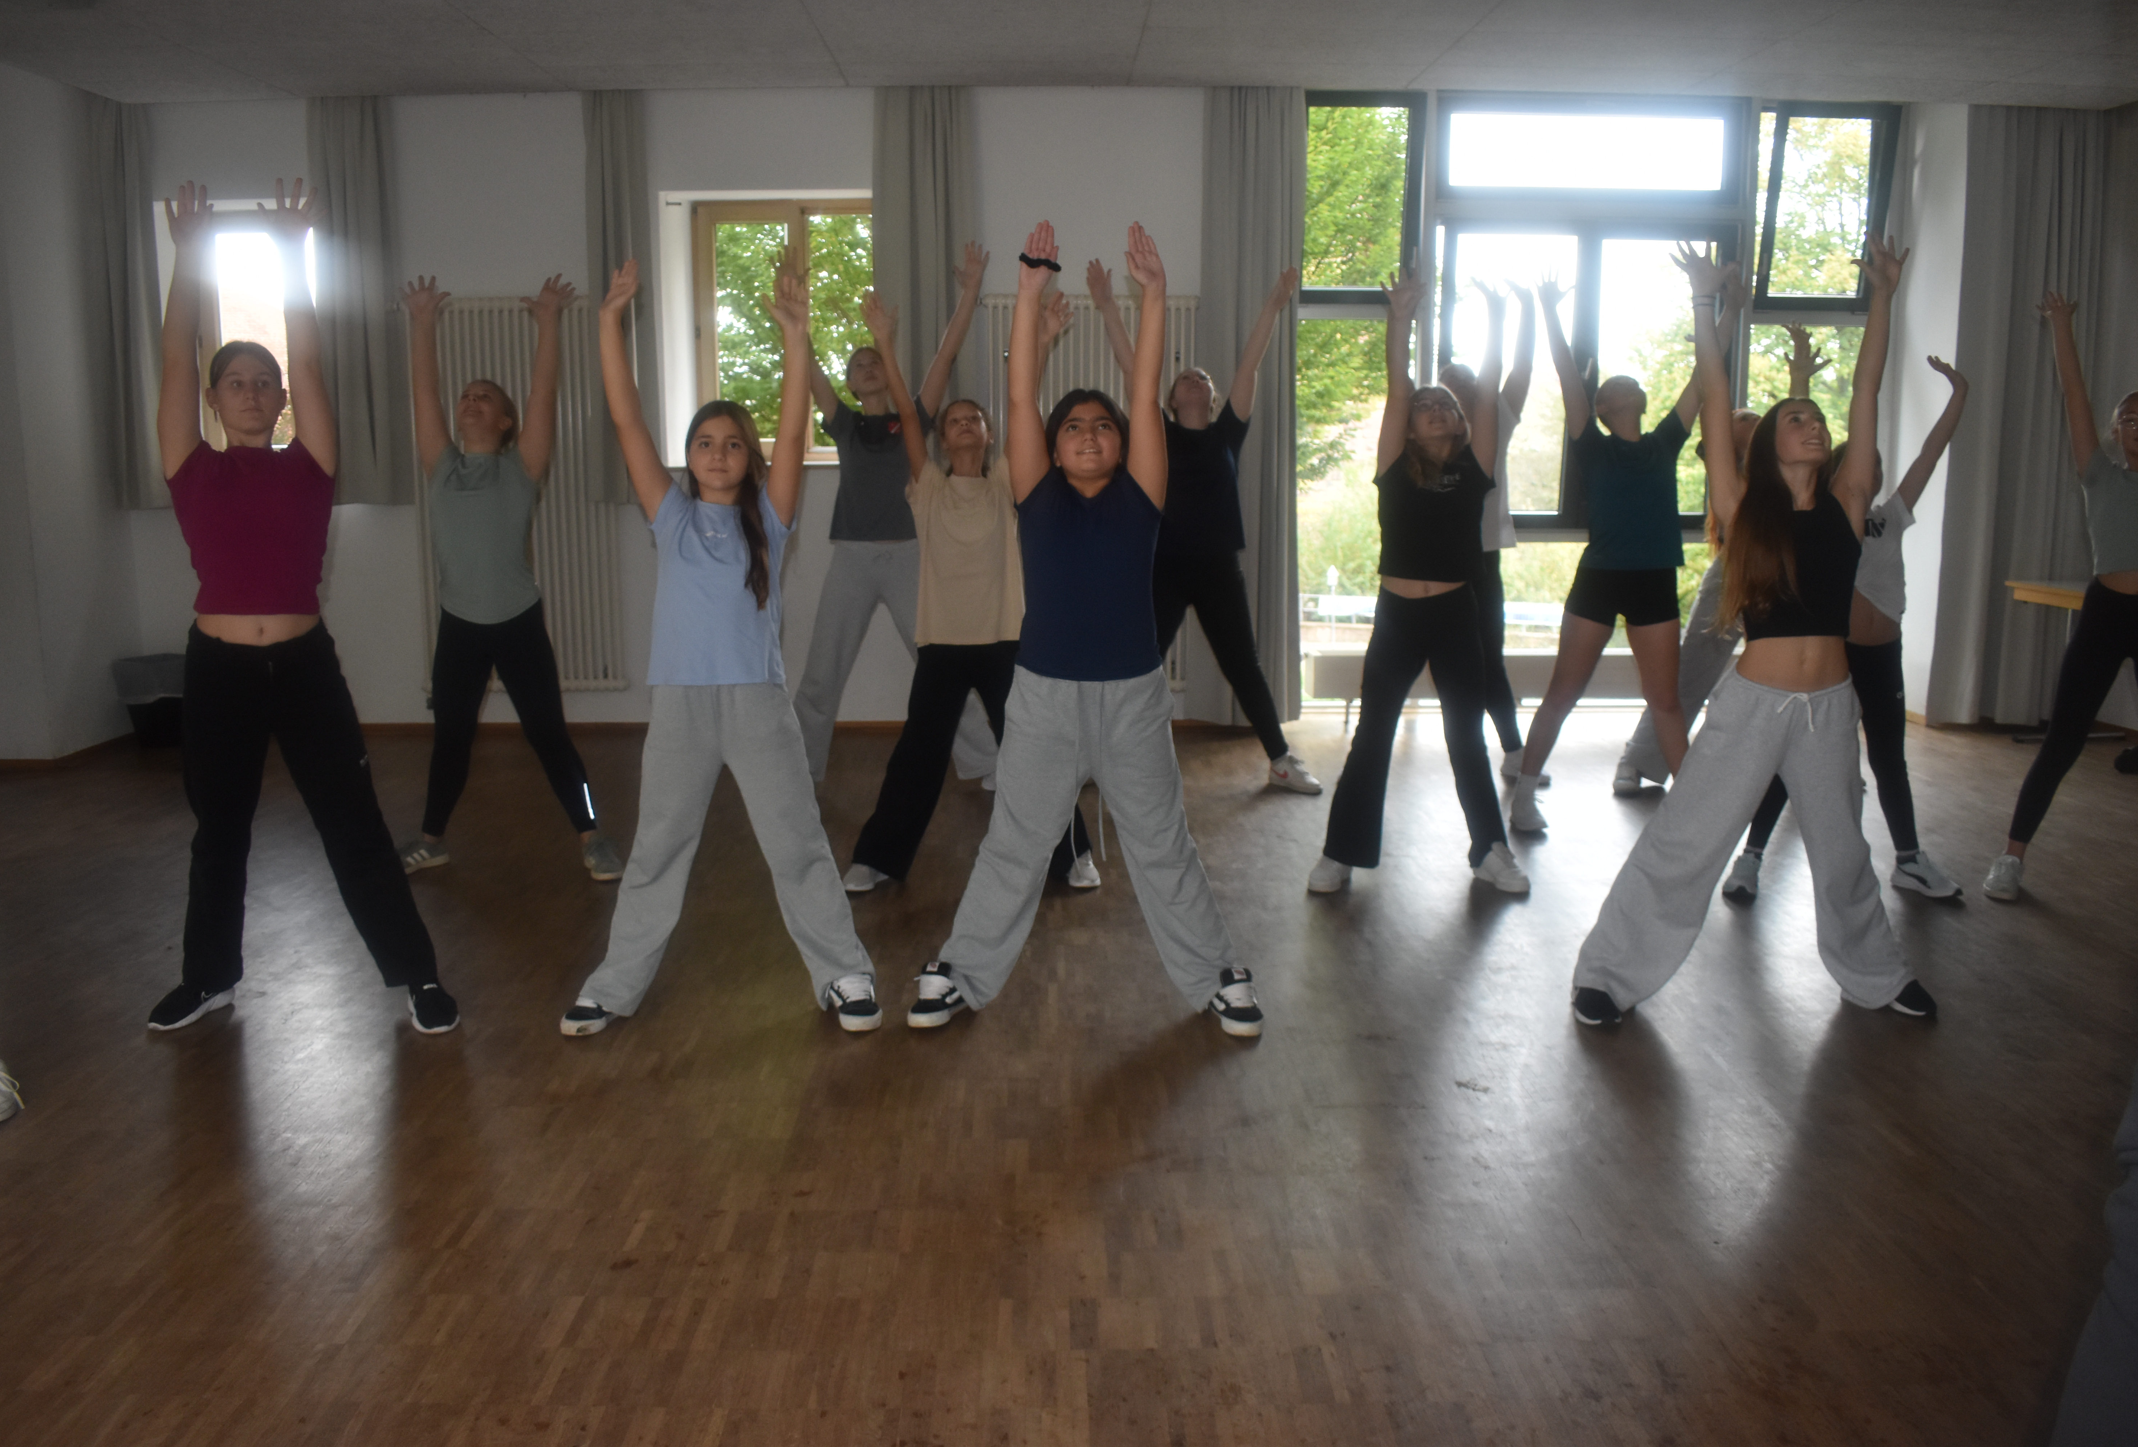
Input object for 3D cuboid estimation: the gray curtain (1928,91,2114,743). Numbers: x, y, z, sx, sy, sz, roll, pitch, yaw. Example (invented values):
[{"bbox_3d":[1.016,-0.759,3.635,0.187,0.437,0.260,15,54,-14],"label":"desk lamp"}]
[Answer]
[{"bbox_3d":[4.723,-1.481,8.068,0.778,3.017,0.200,0,9,0],"label":"gray curtain"}]

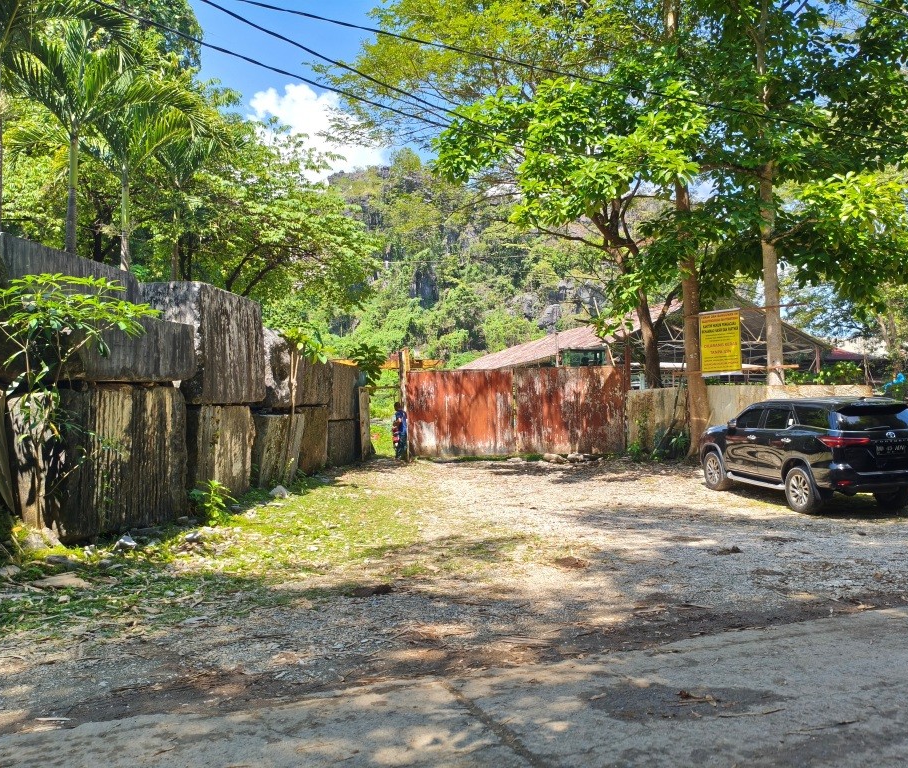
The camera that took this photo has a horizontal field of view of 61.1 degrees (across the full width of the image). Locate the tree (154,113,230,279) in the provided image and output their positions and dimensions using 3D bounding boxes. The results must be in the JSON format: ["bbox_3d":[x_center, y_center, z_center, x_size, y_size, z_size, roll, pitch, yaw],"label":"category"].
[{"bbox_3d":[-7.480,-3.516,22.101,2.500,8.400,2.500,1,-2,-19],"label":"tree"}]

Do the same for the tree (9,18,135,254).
[{"bbox_3d":[-8.455,-3.698,17.104,2.700,8.500,2.700,1,-2,-26],"label":"tree"}]

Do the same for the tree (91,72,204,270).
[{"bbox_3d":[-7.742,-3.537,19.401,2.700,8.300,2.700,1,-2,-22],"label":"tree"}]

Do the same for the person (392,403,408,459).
[{"bbox_3d":[-1.591,1.449,22.970,0.450,1.710,0.500,1,-2,-37],"label":"person"}]

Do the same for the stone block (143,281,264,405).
[{"bbox_3d":[-4.840,-0.666,14.870,1.300,2.120,2.850,0,-2,7],"label":"stone block"}]

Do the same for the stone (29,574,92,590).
[{"bbox_3d":[-3.700,1.842,7.204,0.540,0.100,0.340,1,-2,-28],"label":"stone"}]

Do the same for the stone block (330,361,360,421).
[{"bbox_3d":[-3.718,0.225,22.069,1.200,1.580,2.600,0,-2,7],"label":"stone block"}]

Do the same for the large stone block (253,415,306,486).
[{"bbox_3d":[-4.221,1.396,16.799,1.000,1.500,1.900,0,-2,11],"label":"large stone block"}]

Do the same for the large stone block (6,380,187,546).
[{"bbox_3d":[-5.049,1.015,10.929,1.000,1.950,2.650,0,-2,13],"label":"large stone block"}]

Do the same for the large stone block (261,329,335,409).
[{"bbox_3d":[-4.080,-0.207,18.977,1.200,1.580,3.000,0,-2,7],"label":"large stone block"}]

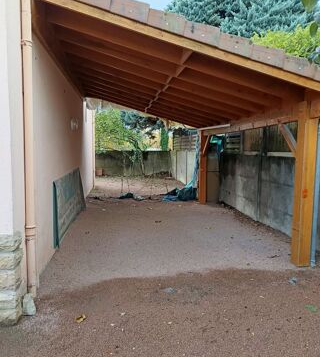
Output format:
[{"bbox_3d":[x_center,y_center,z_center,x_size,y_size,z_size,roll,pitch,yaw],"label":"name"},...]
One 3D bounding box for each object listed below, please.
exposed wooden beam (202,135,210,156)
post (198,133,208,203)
[{"bbox_3d":[1.215,-0.841,7.707,0.080,0.100,0.640,0,-39,-8],"label":"exposed wooden beam"},{"bbox_3d":[1.196,-0.293,8.058,0.150,2.000,0.150,0,6,-8],"label":"post"}]

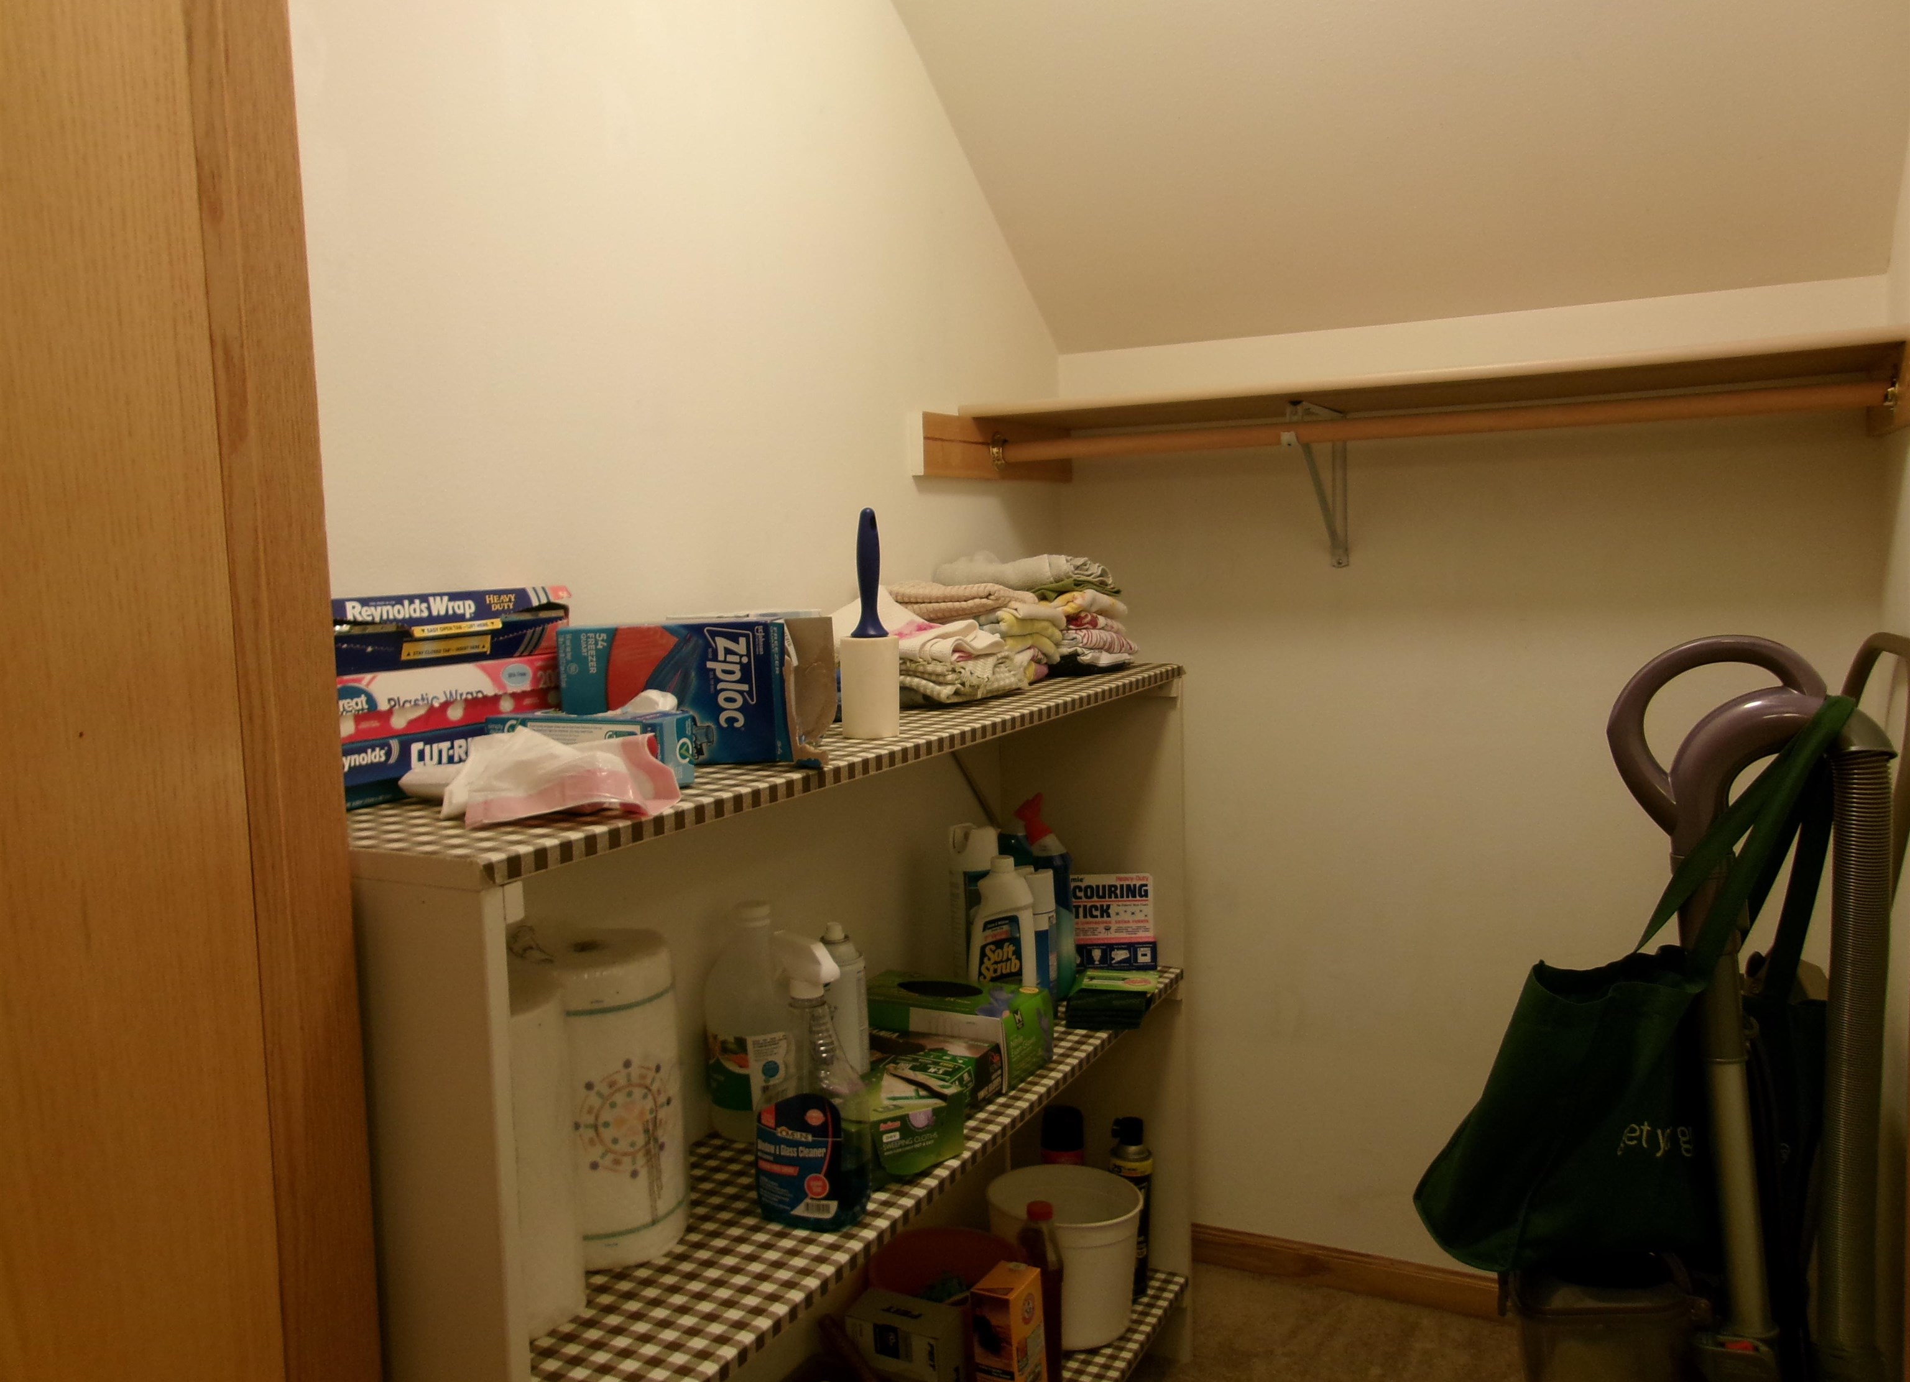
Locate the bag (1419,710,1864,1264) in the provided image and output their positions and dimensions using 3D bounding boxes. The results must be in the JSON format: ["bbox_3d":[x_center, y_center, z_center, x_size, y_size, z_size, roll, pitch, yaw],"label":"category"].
[{"bbox_3d":[0.684,0.289,1.520,0.410,0.550,0.240,-1,6,7],"label":"bag"}]

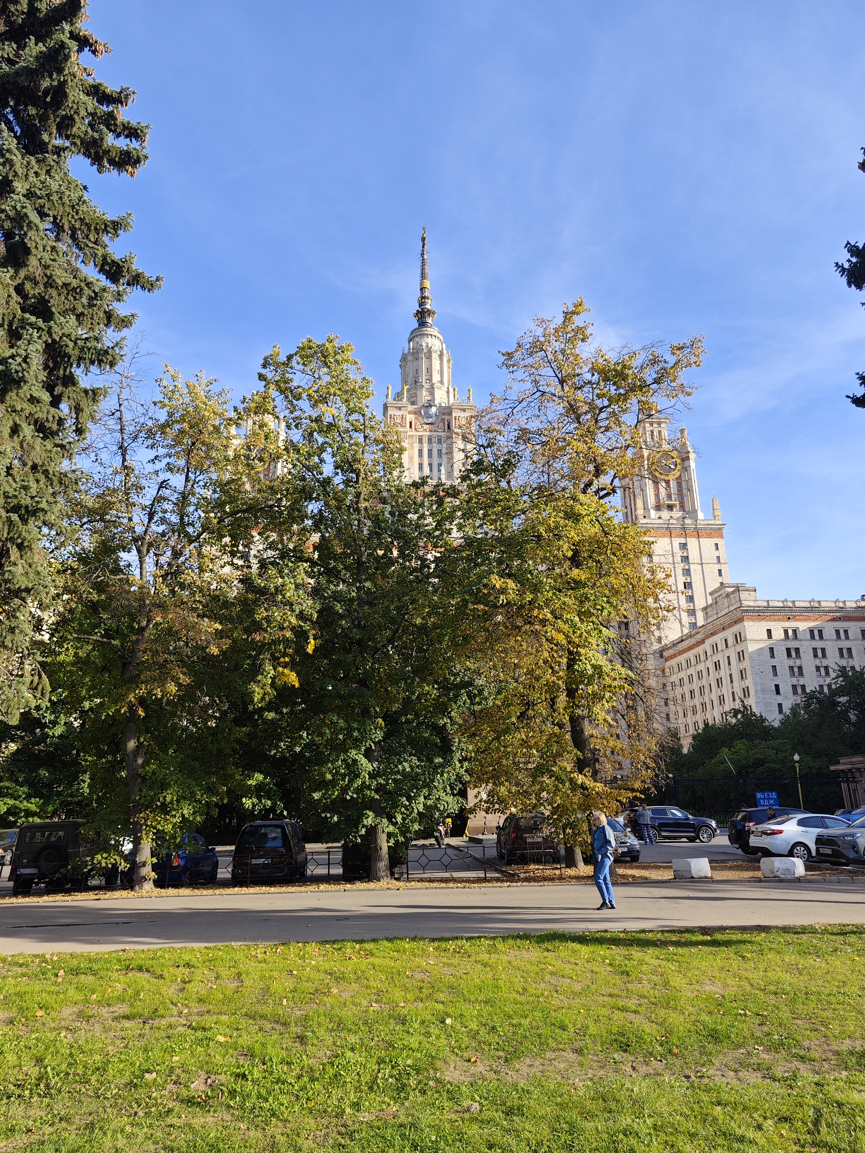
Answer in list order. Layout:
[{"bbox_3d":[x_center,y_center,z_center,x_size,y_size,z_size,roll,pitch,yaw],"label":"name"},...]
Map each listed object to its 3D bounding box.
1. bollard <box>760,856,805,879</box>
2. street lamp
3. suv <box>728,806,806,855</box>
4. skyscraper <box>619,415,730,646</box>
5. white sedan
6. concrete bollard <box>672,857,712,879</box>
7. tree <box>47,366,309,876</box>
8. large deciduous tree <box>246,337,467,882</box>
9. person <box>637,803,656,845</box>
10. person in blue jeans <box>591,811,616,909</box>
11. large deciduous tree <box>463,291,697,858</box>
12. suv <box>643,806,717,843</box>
[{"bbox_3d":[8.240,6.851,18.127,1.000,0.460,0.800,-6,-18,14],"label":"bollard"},{"bbox_3d":[25.283,14.731,52.387,0.500,5.200,0.500,-9,-19,23],"label":"street lamp"},{"bbox_3d":[13.608,9.554,28.861,4.500,1.710,1.820,2,-17,-12],"label":"suv"},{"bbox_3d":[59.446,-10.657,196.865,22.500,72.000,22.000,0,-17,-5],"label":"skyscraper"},{"bbox_3d":[13.063,8.826,26.043,4.380,1.470,1.700,2,-17,-12],"label":"white sedan"},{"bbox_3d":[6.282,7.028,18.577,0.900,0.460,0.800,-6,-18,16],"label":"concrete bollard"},{"bbox_3d":[-6.732,0.466,20.292,6.700,14.500,6.300,5,-18,-19],"label":"tree"},{"bbox_3d":[-1.903,0.064,21.681,6.200,15.900,6.200,0,-17,-4],"label":"large deciduous tree"},{"bbox_3d":[9.658,11.234,34.759,0.600,1.770,0.500,7,-19,-24],"label":"person"},{"bbox_3d":[3.047,5.029,13.621,0.460,1.640,0.500,1,-17,-8],"label":"person in blue jeans"},{"bbox_3d":[4.300,-0.580,21.855,6.900,17.000,6.400,-5,-17,11],"label":"large deciduous tree"},{"bbox_3d":[11.324,11.929,36.853,4.520,1.680,1.850,1,-17,-8],"label":"suv"}]

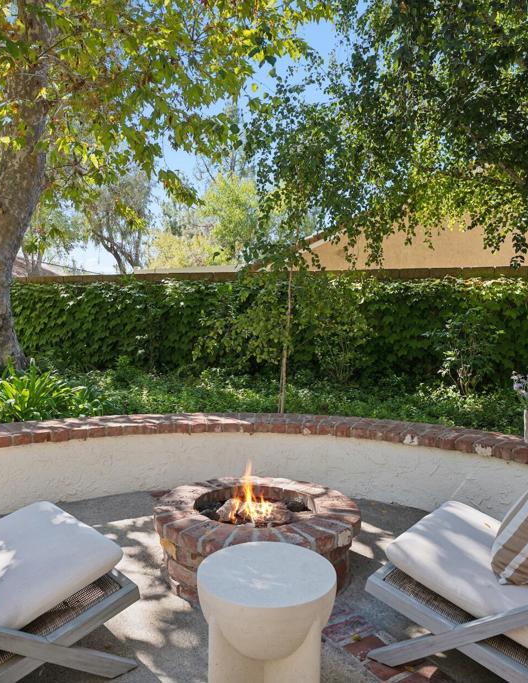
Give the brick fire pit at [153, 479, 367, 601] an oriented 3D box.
[{"bbox_3d":[-0.026,0.871,2.185,0.915,0.272,0.915,0,0,0],"label":"brick fire pit"}]

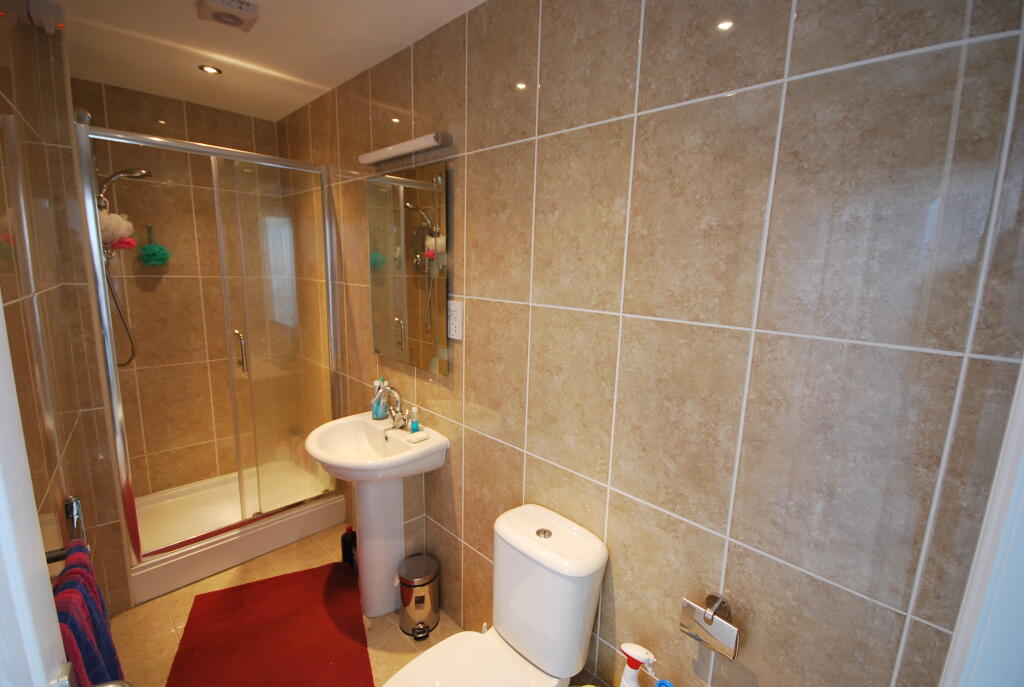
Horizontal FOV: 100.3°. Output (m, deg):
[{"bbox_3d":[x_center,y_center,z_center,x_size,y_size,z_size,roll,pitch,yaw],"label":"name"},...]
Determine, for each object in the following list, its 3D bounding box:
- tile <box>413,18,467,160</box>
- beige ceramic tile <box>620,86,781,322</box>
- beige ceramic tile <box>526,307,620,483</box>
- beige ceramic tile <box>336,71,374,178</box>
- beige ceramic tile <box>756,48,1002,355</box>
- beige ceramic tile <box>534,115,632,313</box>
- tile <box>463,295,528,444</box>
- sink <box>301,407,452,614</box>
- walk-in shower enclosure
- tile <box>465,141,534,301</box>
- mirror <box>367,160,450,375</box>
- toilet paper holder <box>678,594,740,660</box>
[{"bbox_3d":[-0.271,-0.917,1.591,0.325,0.449,0.010,11,14,42],"label":"tile"},{"bbox_3d":[0.431,-0.304,1.017,0.328,0.509,0.012,11,14,42],"label":"beige ceramic tile"},{"bbox_3d":[0.177,0.150,1.328,0.328,0.509,0.012,11,14,42],"label":"beige ceramic tile"},{"bbox_3d":[-0.745,-1.013,2.035,0.328,0.453,0.012,11,14,42],"label":"beige ceramic tile"},{"bbox_3d":[0.667,-0.257,0.799,0.321,0.509,0.012,11,14,42],"label":"beige ceramic tile"},{"bbox_3d":[0.190,-0.350,1.236,0.325,0.506,0.010,11,14,42],"label":"beige ceramic tile"},{"bbox_3d":[-0.062,0.102,1.548,0.325,0.506,0.010,11,14,42],"label":"tile"},{"bbox_3d":[-0.633,0.795,1.891,0.570,0.830,0.437,11,14,42],"label":"sink"},{"bbox_3d":[-1.585,0.067,2.332,0.755,2.045,0.955,11,14,42],"label":"walk-in shower enclosure"},{"bbox_3d":[-0.045,-0.398,1.459,0.328,0.509,0.012,11,14,42],"label":"tile"},{"bbox_3d":[-0.451,-0.313,1.834,0.585,0.805,0.022,11,14,42],"label":"mirror"},{"bbox_3d":[0.492,0.685,1.053,0.133,0.110,0.068,11,14,42],"label":"toilet paper holder"}]

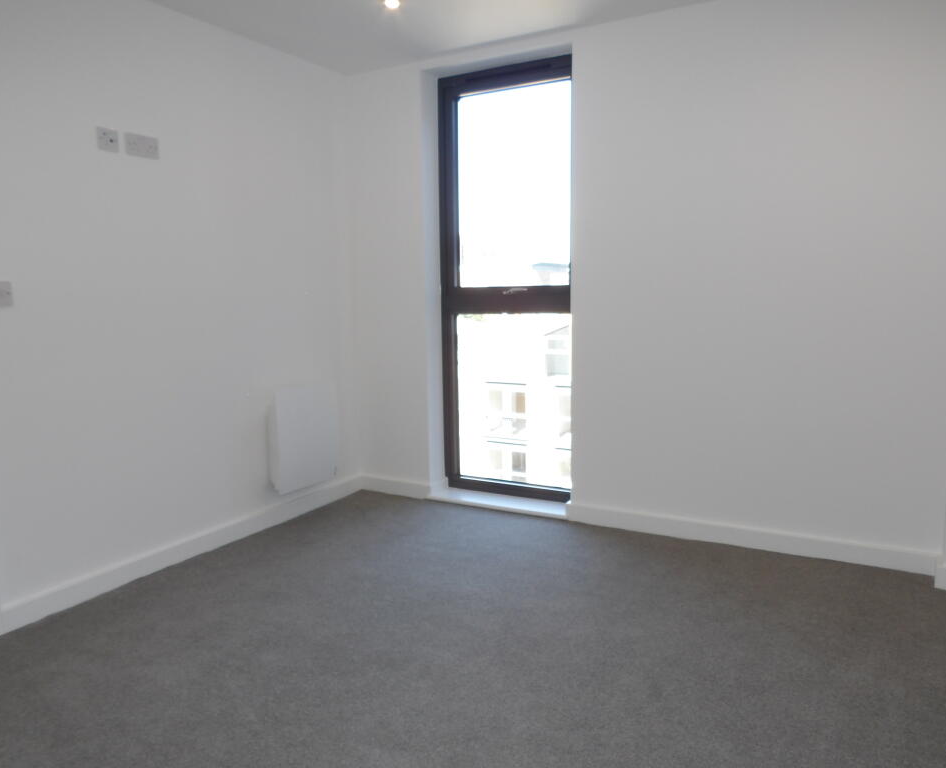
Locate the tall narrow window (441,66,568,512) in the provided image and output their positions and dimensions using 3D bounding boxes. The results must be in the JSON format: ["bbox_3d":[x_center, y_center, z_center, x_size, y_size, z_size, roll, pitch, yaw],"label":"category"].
[{"bbox_3d":[0.208,-0.512,3.878,0.857,2.300,0.075,3,9,29],"label":"tall narrow window"}]

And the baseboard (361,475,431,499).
[{"bbox_3d":[-0.466,0.602,4.179,0.501,0.096,0.018,3,9,29],"label":"baseboard"}]

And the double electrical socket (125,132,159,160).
[{"bbox_3d":[-1.356,-0.976,2.921,0.010,0.087,0.150,3,9,29],"label":"double electrical socket"}]

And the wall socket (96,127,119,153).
[{"bbox_3d":[-1.429,-0.959,2.791,0.010,0.086,0.087,3,9,29],"label":"wall socket"}]

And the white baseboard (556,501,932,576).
[{"bbox_3d":[1.192,0.696,3.259,1.590,0.096,0.018,3,9,29],"label":"white baseboard"}]

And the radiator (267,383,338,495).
[{"bbox_3d":[-0.901,0.269,3.796,0.080,0.521,0.463,3,9,29],"label":"radiator"}]

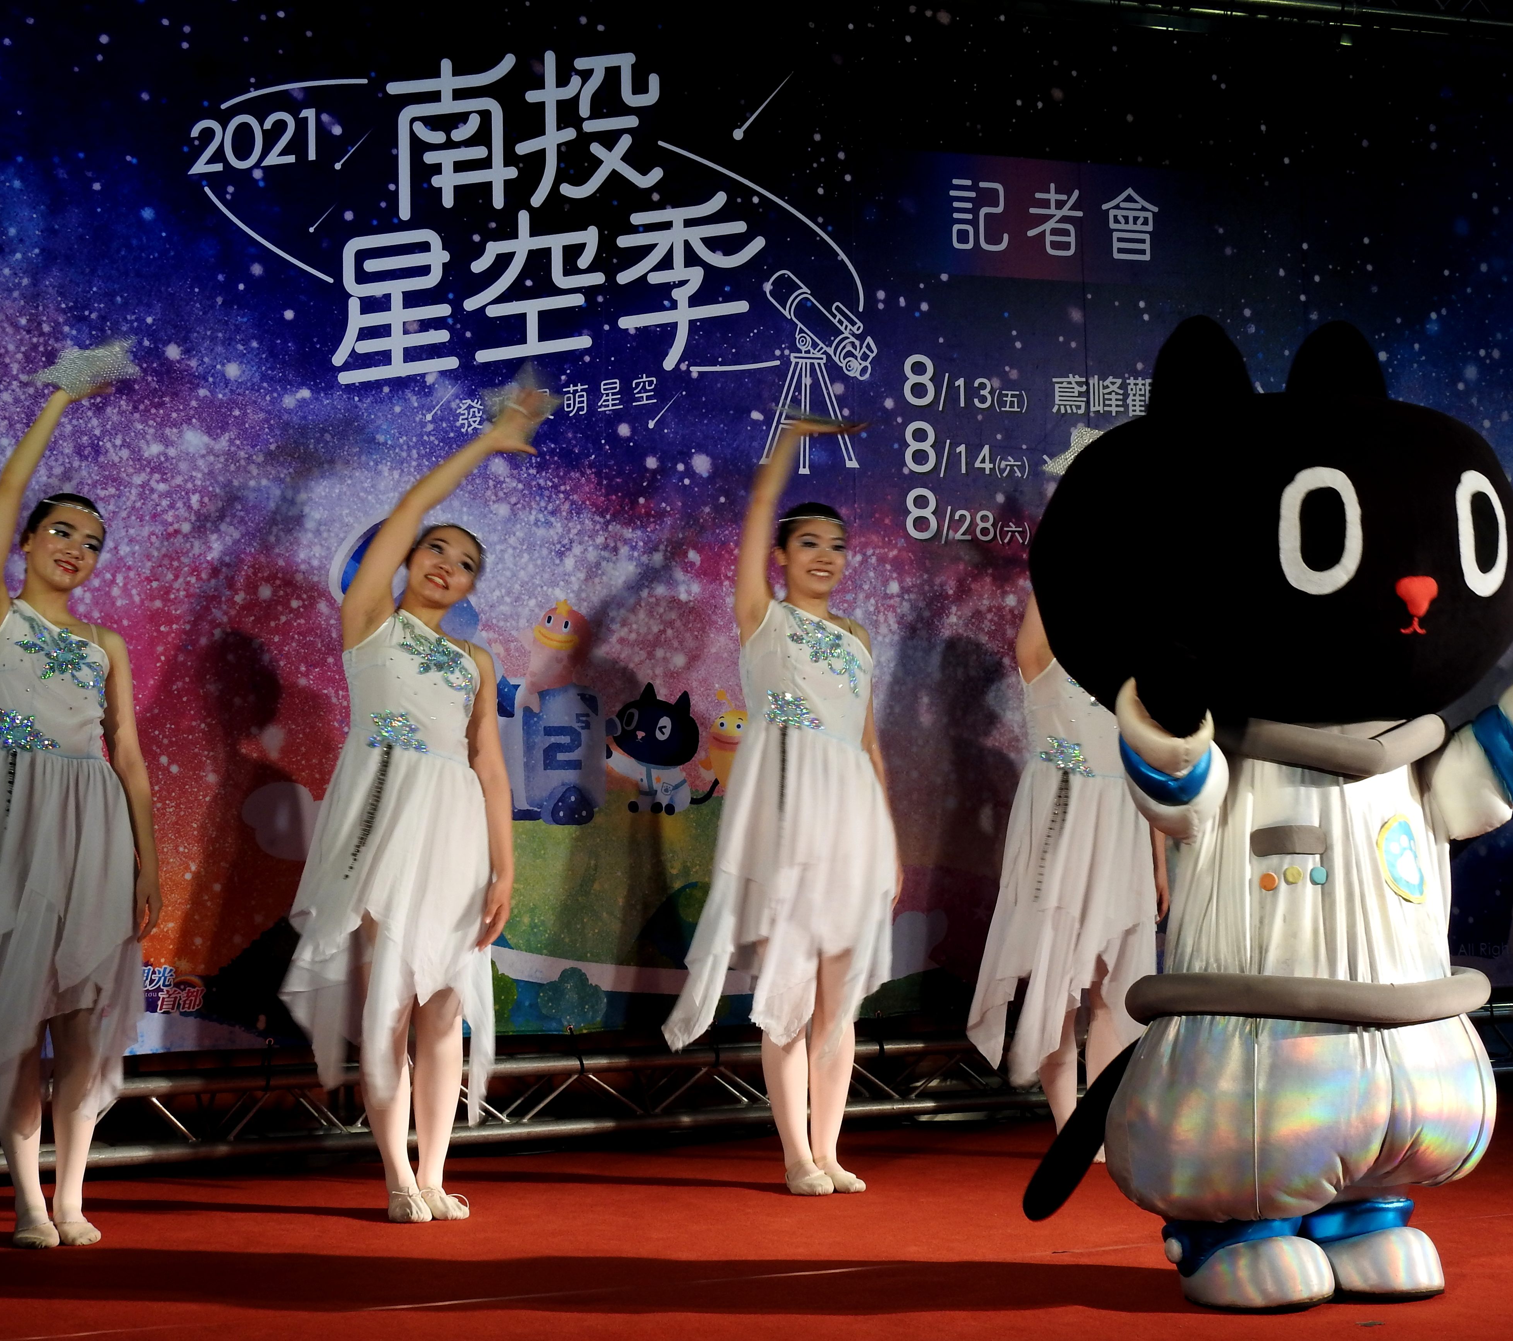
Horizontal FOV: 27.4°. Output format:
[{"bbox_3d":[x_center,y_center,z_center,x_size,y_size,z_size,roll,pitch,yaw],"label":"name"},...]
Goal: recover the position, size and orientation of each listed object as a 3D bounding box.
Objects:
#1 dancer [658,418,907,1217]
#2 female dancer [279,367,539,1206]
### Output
[{"bbox_3d":[0.063,0.306,7.324,0.520,1.808,0.440,-1,-2,-22],"label":"dancer"},{"bbox_3d":[-0.779,0.291,7.012,0.560,1.854,0.450,-1,-2,-22],"label":"female dancer"}]

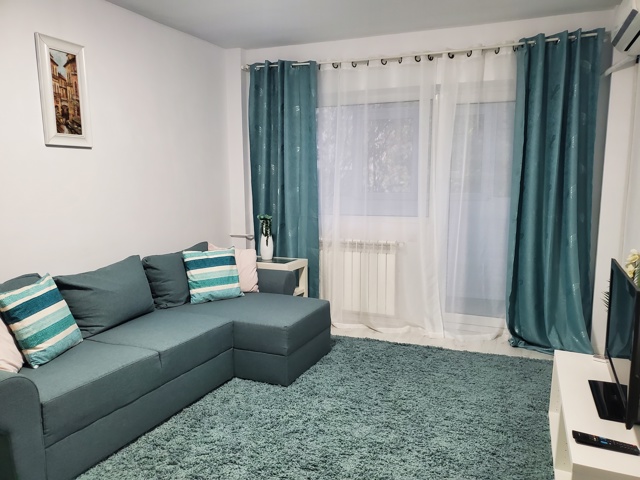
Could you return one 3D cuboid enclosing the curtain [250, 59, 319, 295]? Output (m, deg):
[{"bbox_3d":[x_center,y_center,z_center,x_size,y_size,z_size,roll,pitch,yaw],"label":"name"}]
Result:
[{"bbox_3d":[-0.326,-0.406,4.488,0.684,2.440,0.150,2,8,20],"label":"curtain"}]

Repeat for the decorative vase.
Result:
[{"bbox_3d":[-0.493,0.067,4.450,0.131,0.237,0.131,-1,8,0],"label":"decorative vase"}]

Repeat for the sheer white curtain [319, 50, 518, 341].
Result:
[{"bbox_3d":[0.755,-0.355,4.132,1.714,2.392,0.130,2,8,20],"label":"sheer white curtain"}]

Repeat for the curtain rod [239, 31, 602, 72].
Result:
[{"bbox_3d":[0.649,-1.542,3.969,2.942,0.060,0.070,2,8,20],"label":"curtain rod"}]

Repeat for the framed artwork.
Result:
[{"bbox_3d":[-1.605,-0.914,3.020,0.030,0.645,0.343,3,9,22],"label":"framed artwork"}]

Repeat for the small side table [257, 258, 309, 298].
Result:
[{"bbox_3d":[-0.452,0.504,4.484,0.580,0.640,0.350,3,9,24],"label":"small side table"}]

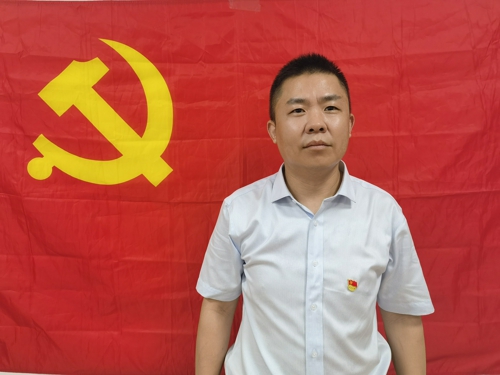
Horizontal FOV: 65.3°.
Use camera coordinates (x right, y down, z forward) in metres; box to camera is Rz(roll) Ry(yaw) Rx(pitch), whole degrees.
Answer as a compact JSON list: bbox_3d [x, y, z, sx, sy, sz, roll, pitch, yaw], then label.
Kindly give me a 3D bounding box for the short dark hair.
[{"bbox_3d":[0.136,-0.220,0.880,0.176,0.165,0.190,-2,0,0],"label":"short dark hair"}]

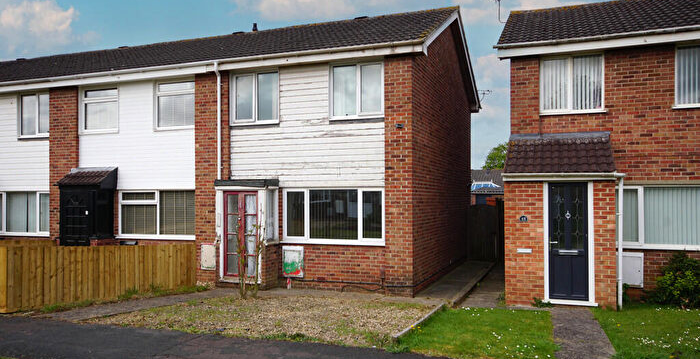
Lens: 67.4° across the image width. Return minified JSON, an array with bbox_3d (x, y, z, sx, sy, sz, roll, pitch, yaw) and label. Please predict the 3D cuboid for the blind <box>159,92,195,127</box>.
[{"bbox_3d":[-4.086,-1.666,12.406,1.100,0.840,0.050,0,-1,20],"label":"blind"}]

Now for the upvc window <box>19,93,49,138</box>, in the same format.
[{"bbox_3d":[-8.282,-1.690,13.802,1.220,1.160,0.100,0,-1,20],"label":"upvc window"}]

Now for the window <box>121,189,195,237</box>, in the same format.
[{"bbox_3d":[-4.602,0.825,12.452,2.270,1.170,0.100,0,-1,20],"label":"window"}]

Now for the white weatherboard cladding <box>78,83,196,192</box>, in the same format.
[{"bbox_3d":[-5.159,-1.024,12.599,3.500,2.530,0.100,0,-1,20],"label":"white weatherboard cladding"}]

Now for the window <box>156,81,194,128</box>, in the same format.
[{"bbox_3d":[-4.055,-1.746,12.288,1.200,1.150,0.100,0,-1,20],"label":"window"}]

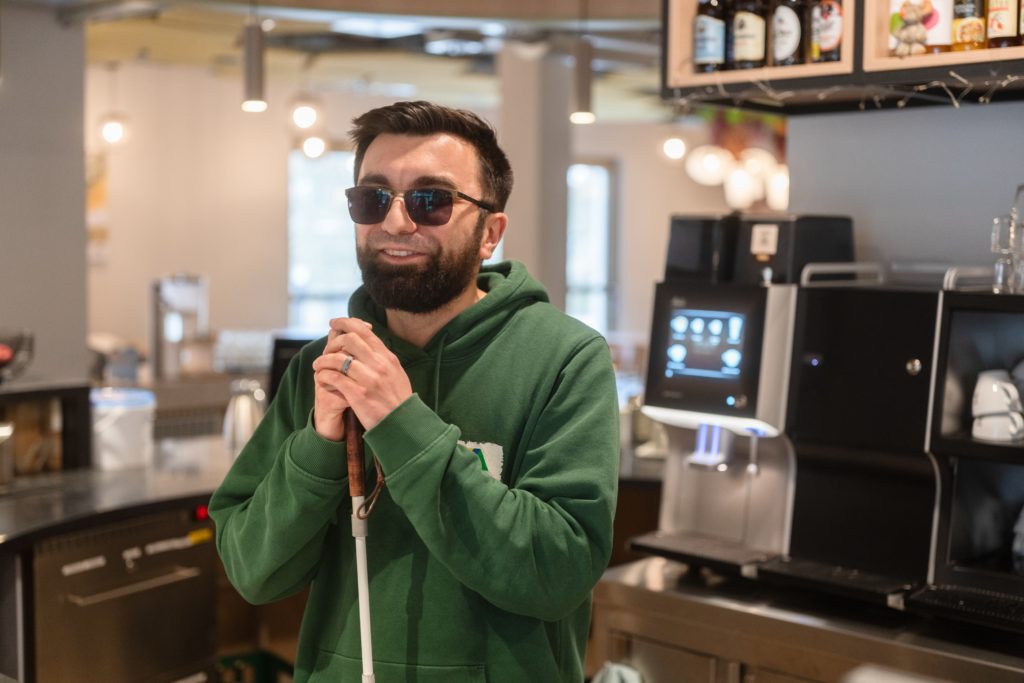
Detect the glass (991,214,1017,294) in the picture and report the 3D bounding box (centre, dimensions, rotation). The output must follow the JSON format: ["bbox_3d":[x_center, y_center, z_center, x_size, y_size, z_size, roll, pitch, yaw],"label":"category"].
[{"bbox_3d":[0.864,-0.153,2.500,0.047,0.138,0.047,5,6,43],"label":"glass"}]

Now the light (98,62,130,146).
[{"bbox_3d":[-2.879,-1.716,10.300,0.210,0.600,0.210,0,5,0],"label":"light"}]

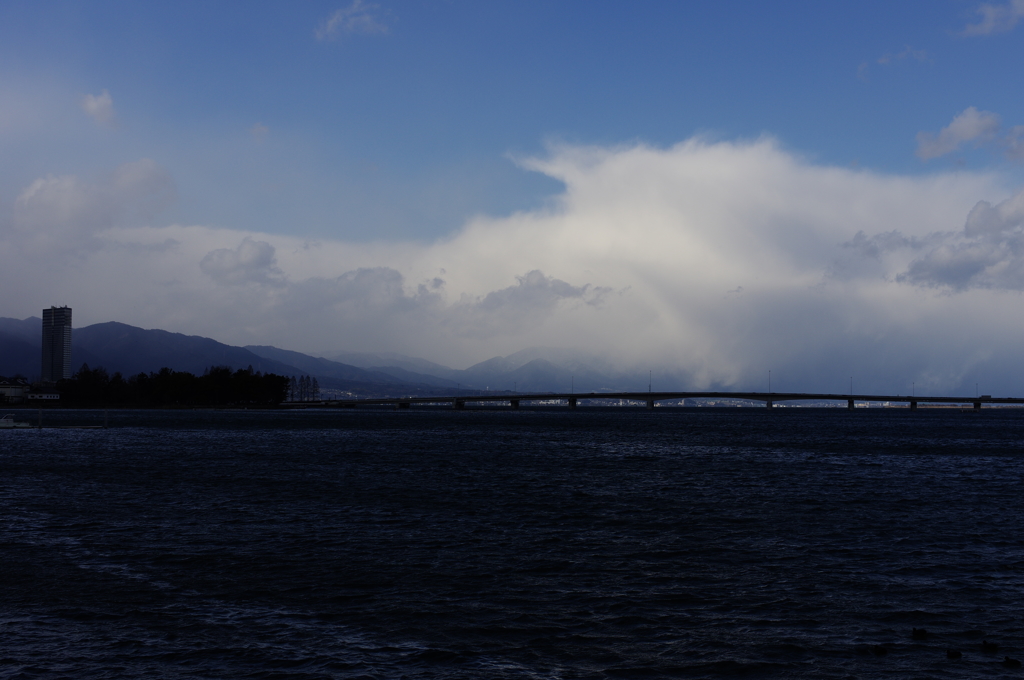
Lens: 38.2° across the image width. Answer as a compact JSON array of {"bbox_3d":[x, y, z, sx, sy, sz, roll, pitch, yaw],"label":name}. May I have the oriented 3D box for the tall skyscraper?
[{"bbox_3d":[-636.470,22.701,2070.000,56.000,137.000,17.000,-2,-3,41],"label":"tall skyscraper"}]

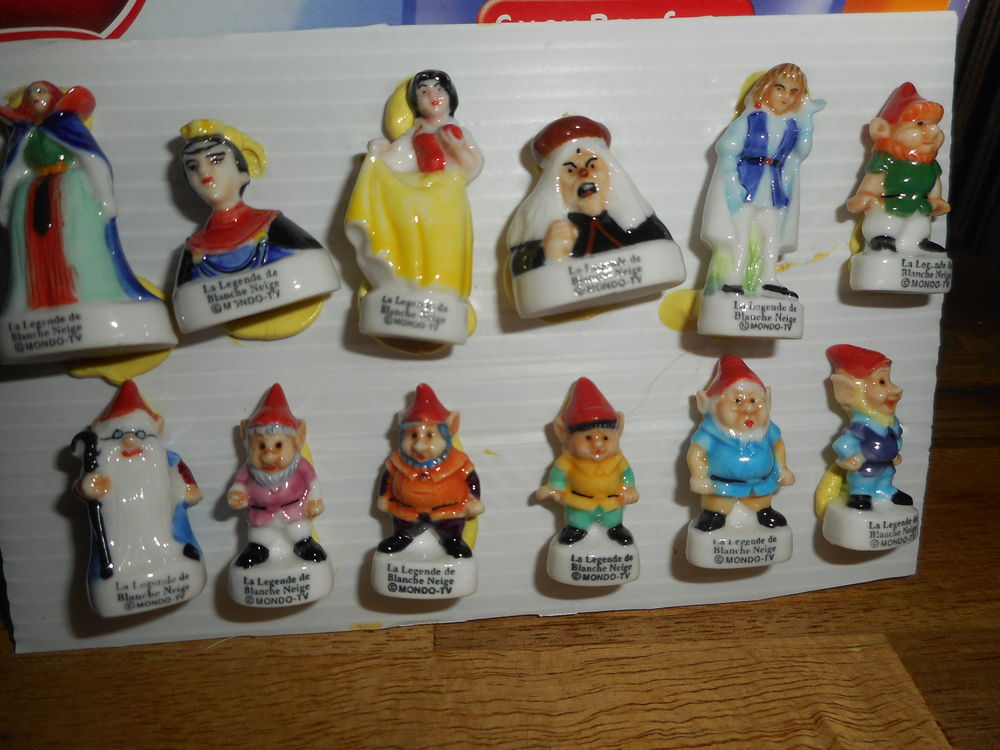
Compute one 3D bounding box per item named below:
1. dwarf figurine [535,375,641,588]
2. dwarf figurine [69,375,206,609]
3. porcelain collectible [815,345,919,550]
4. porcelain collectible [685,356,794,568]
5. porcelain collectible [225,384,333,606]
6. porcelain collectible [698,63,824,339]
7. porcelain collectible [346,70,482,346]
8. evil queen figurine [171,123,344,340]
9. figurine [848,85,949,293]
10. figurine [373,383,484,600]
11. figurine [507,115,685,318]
[{"bbox_3d":[0.013,0.015,0.109,0.016,0.029,0.011,-4,8,-4],"label":"dwarf figurine"},{"bbox_3d":[-0.053,0.017,0.105,0.017,0.032,0.013,-4,8,-18],"label":"dwarf figurine"},{"bbox_3d":[0.064,0.011,0.126,0.015,0.034,0.012,-10,10,-22],"label":"porcelain collectible"},{"bbox_3d":[0.036,0.012,0.109,0.017,0.030,0.011,-5,8,-5],"label":"porcelain collectible"},{"bbox_3d":[-0.037,0.019,0.120,0.017,0.035,0.013,-1,9,-8],"label":"porcelain collectible"},{"bbox_3d":[0.039,-0.025,0.104,0.017,0.038,0.012,2,8,-5],"label":"porcelain collectible"},{"bbox_3d":[-0.014,-0.026,0.114,0.021,0.041,0.014,4,9,-6],"label":"porcelain collectible"},{"bbox_3d":[-0.040,-0.025,0.112,0.025,0.030,0.012,-13,10,-4],"label":"evil queen figurine"},{"bbox_3d":[0.058,-0.027,0.105,0.014,0.029,0.011,-1,8,-6],"label":"figurine"},{"bbox_3d":[-0.012,0.019,0.121,0.019,0.035,0.013,0,9,-2],"label":"figurine"},{"bbox_3d":[0.014,-0.026,0.115,0.026,0.030,0.012,-8,10,-1],"label":"figurine"}]

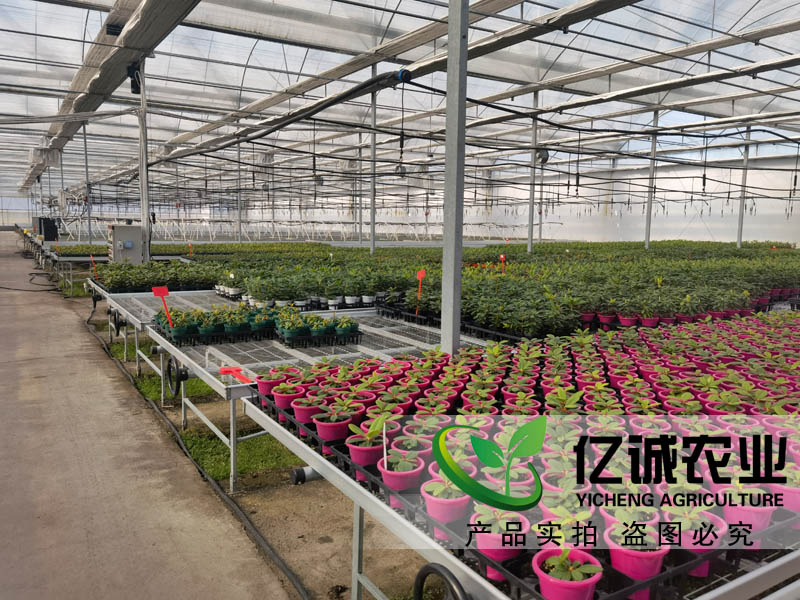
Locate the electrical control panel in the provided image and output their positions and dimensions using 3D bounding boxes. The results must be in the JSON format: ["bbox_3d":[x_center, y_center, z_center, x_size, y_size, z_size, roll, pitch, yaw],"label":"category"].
[{"bbox_3d":[-4.270,-0.835,9.750,0.500,0.680,0.260,-3,7,-31],"label":"electrical control panel"}]

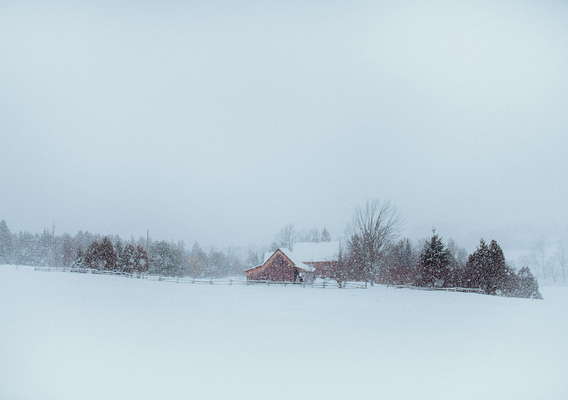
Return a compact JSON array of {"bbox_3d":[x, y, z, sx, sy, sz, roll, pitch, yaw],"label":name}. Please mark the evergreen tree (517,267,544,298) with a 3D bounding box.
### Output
[{"bbox_3d":[37.939,12.742,90.141,4.060,4.900,3.850,0,-6,0],"label":"evergreen tree"}]

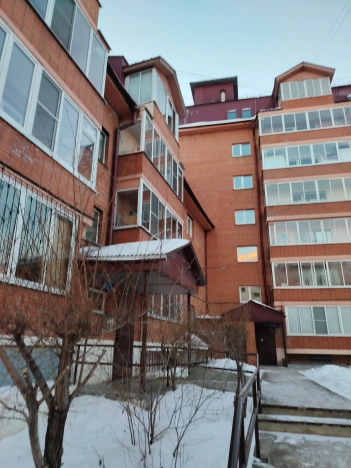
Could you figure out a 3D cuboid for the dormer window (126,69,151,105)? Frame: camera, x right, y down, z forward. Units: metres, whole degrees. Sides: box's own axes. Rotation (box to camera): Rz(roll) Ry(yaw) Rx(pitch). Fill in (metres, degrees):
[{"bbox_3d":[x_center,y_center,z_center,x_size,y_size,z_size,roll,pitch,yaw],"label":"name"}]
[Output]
[{"bbox_3d":[-1.550,-6.062,13.636,1.254,1.681,0.150,-5,-19,17],"label":"dormer window"}]

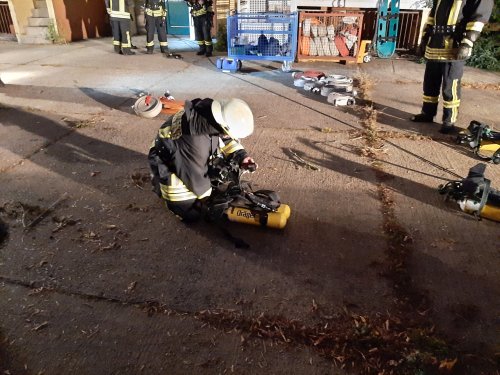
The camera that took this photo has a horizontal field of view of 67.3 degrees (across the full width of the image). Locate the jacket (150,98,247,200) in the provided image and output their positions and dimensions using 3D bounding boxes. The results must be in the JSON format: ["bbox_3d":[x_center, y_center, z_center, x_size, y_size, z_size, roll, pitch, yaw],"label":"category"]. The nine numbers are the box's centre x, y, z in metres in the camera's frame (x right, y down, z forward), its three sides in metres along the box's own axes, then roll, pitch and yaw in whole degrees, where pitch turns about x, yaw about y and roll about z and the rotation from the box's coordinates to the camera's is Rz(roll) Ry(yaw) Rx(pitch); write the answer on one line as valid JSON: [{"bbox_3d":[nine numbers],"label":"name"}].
[{"bbox_3d":[-0.350,-0.287,2.752,0.600,0.660,0.550,5,30,10],"label":"jacket"}]

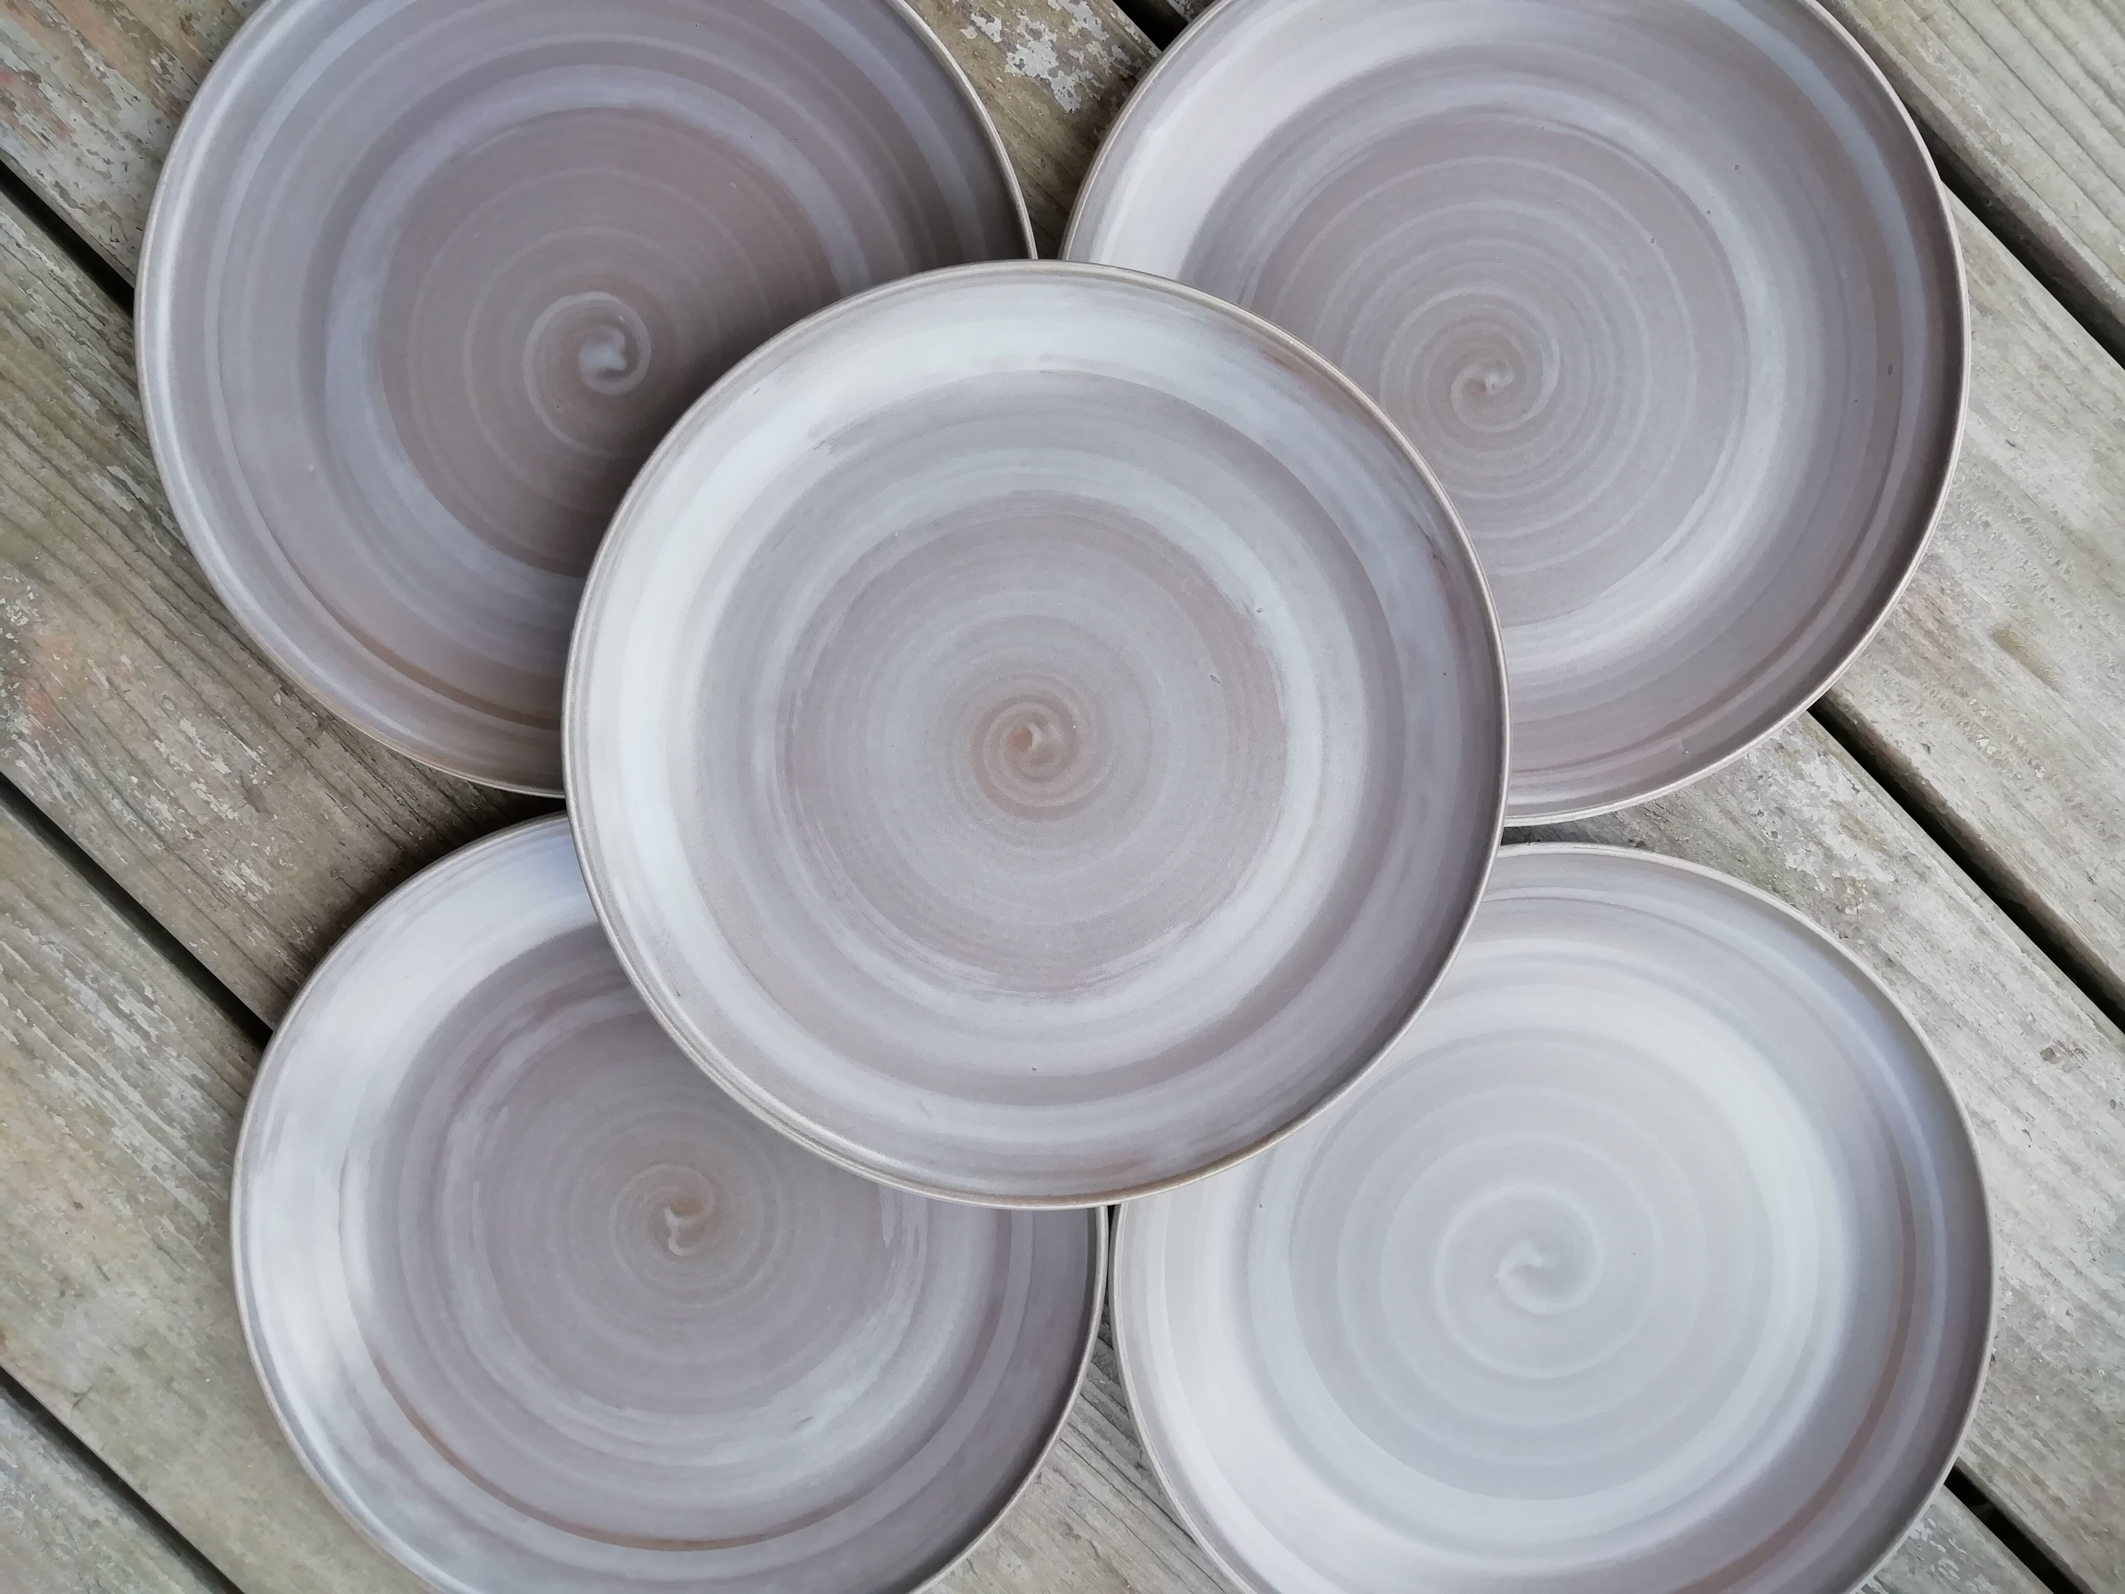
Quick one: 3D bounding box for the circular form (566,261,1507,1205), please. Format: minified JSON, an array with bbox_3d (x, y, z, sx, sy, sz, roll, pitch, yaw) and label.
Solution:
[{"bbox_3d":[-0.008,-0.016,0.468,0.270,0.027,0.270,0,94,1],"label":"circular form"}]

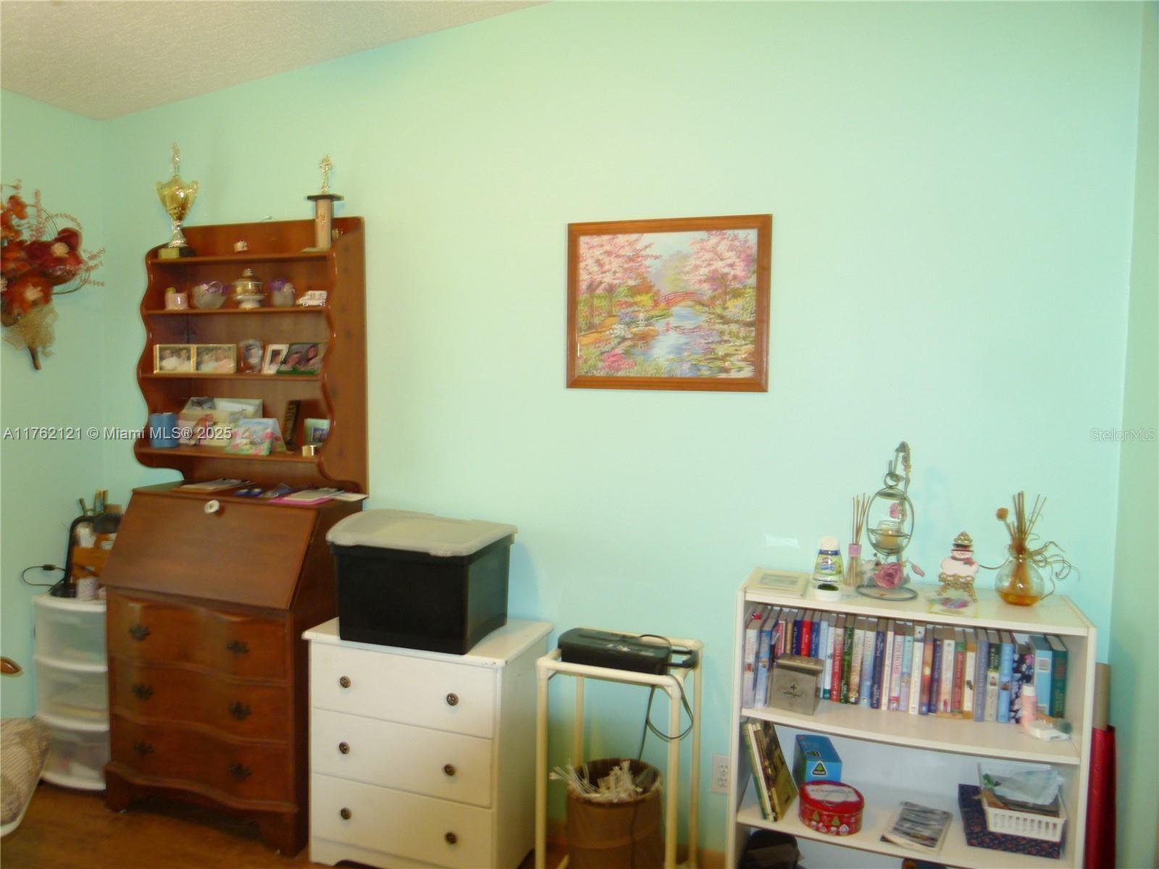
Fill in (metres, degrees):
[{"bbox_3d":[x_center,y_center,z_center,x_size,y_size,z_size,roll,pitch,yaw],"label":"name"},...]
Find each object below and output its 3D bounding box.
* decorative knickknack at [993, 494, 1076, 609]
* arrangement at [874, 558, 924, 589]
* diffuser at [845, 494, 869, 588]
[{"bbox_3d":[1.099,0.276,2.021,0.190,0.270,0.140,2,4,20],"label":"decorative knickknack"},{"bbox_3d":[0.808,0.356,2.120,0.125,0.076,0.090,2,4,20],"label":"arrangement"},{"bbox_3d":[0.728,0.274,2.180,0.060,0.240,0.058,2,4,20],"label":"diffuser"}]

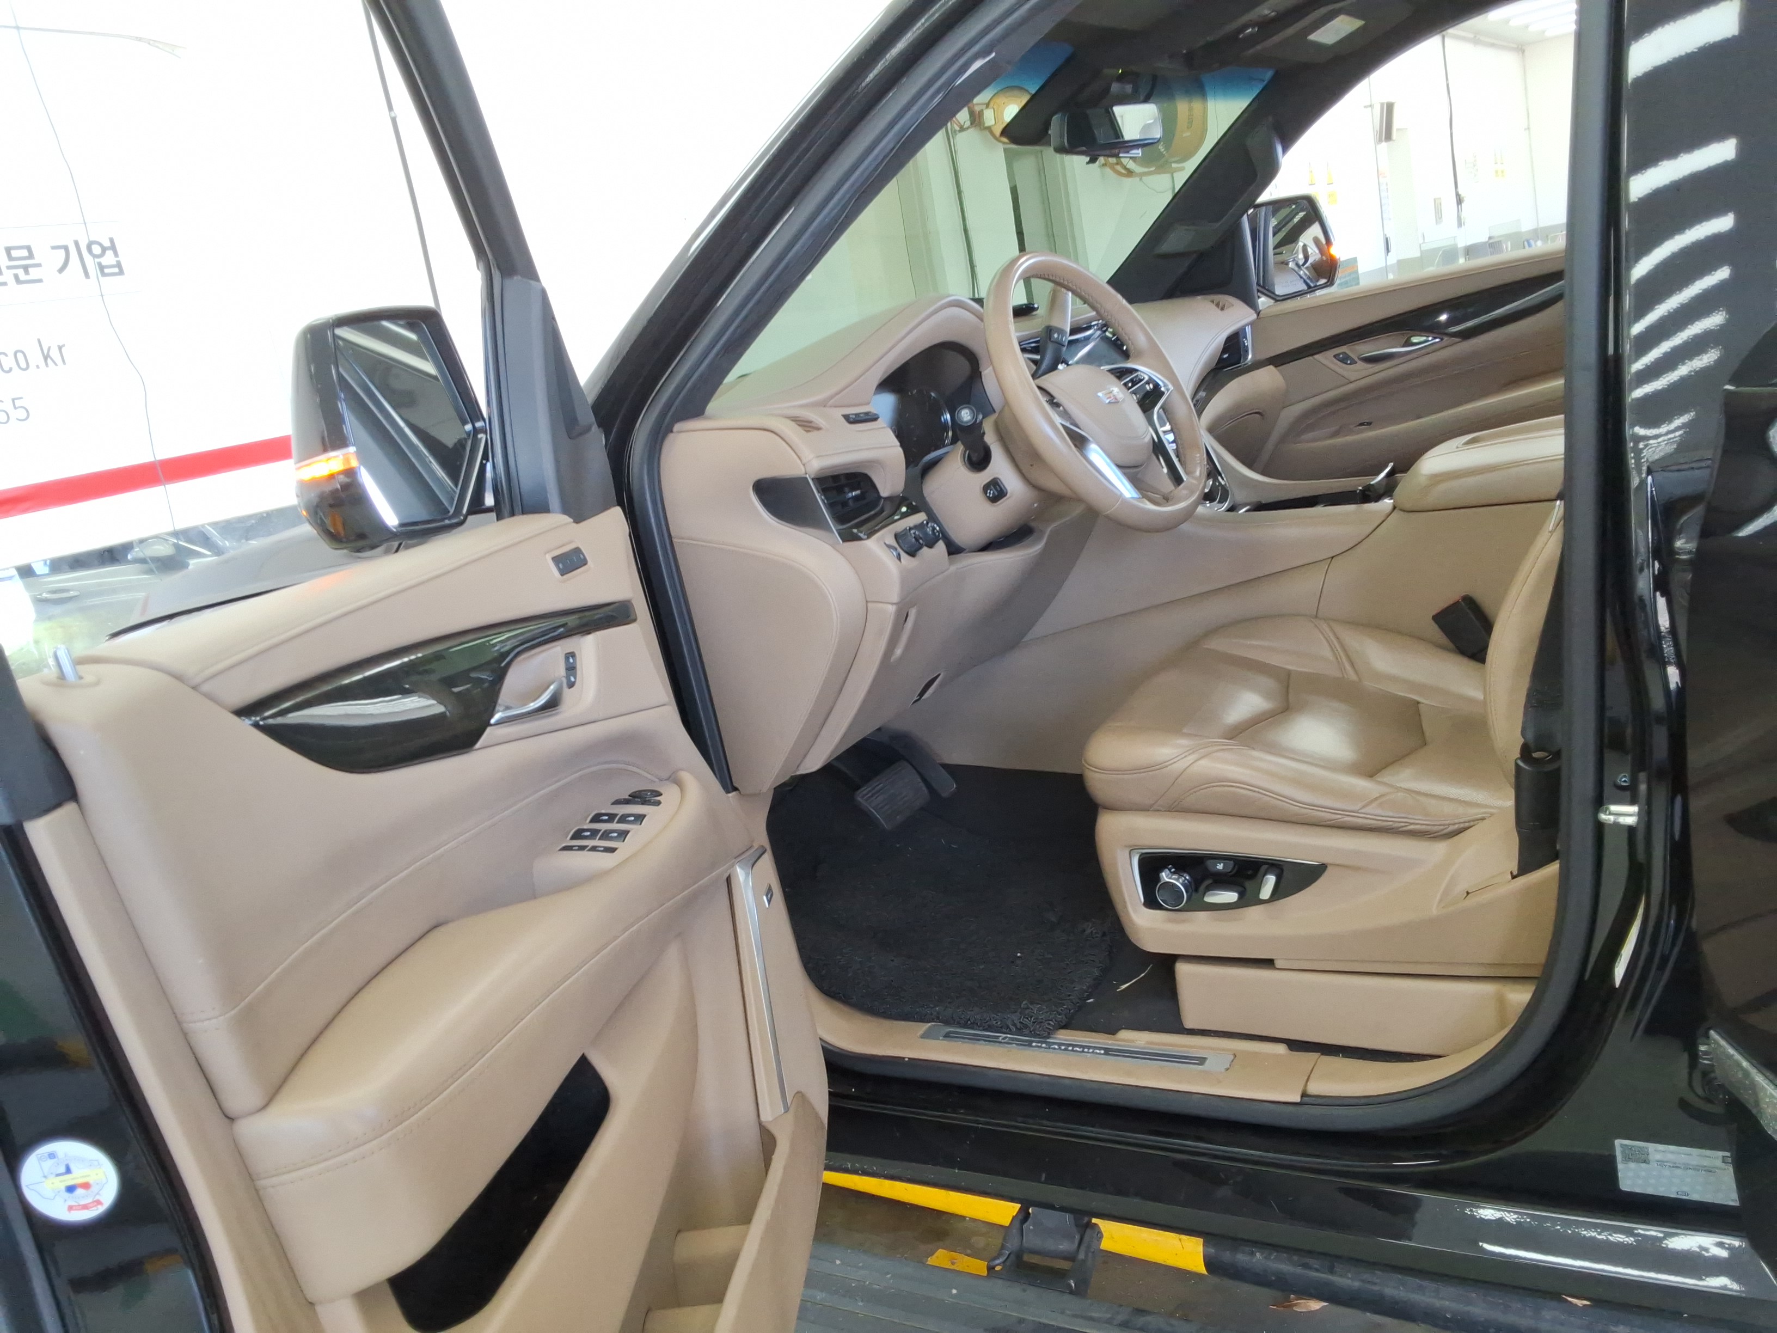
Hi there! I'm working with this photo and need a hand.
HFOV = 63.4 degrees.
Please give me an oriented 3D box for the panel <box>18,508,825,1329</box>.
[{"bbox_3d":[-0.201,0.231,1.076,0.170,0.720,0.930,-9,13,8],"label":"panel"}]

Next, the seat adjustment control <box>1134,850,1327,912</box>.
[{"bbox_3d":[0.366,0.233,1.550,0.210,0.075,0.035,-2,16,32],"label":"seat adjustment control"}]

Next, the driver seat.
[{"bbox_3d":[0.595,-0.294,1.592,0.910,1.000,0.550,-2,16,32],"label":"driver seat"}]

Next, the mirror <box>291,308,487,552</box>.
[{"bbox_3d":[-0.455,-0.214,1.283,0.110,0.205,0.235,-6,14,21],"label":"mirror"}]

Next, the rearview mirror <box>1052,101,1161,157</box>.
[{"bbox_3d":[0.315,-0.777,2.078,0.240,0.065,0.040,-21,17,-38],"label":"rearview mirror"}]

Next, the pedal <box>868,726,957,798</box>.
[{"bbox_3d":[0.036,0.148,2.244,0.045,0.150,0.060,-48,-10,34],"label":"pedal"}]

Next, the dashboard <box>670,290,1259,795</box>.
[{"bbox_3d":[0.230,-0.328,2.288,0.510,0.540,1.580,-2,16,32],"label":"dashboard"}]

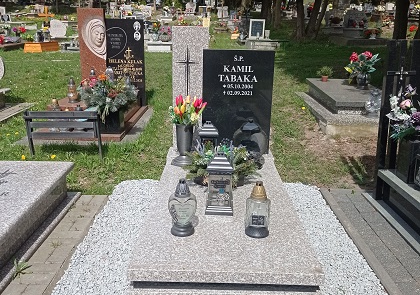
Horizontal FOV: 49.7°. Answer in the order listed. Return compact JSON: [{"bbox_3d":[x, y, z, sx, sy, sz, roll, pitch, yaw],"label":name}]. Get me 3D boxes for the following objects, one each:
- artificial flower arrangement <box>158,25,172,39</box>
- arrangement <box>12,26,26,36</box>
[{"bbox_3d":[-1.881,-4.852,19.300,0.560,0.580,0.480,1,16,0],"label":"artificial flower arrangement"},{"bbox_3d":[-8.807,-5.390,21.000,0.620,0.470,0.480,1,16,0],"label":"arrangement"}]

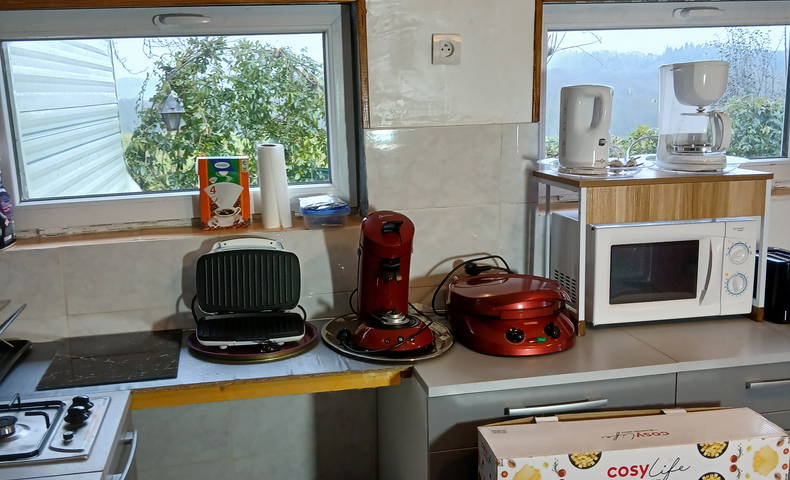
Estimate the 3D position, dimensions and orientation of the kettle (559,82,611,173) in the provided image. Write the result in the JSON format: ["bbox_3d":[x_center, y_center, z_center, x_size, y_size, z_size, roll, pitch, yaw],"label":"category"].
[{"bbox_3d":[0.520,-0.296,1.618,0.132,0.234,0.165,-5,10,-18],"label":"kettle"}]

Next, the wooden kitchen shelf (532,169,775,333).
[{"bbox_3d":[0.712,0.012,1.704,0.530,0.399,0.320,-3,10,-7],"label":"wooden kitchen shelf"}]

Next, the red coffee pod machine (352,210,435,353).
[{"bbox_3d":[-0.017,0.090,1.568,0.205,0.325,0.290,-6,11,-19],"label":"red coffee pod machine"}]

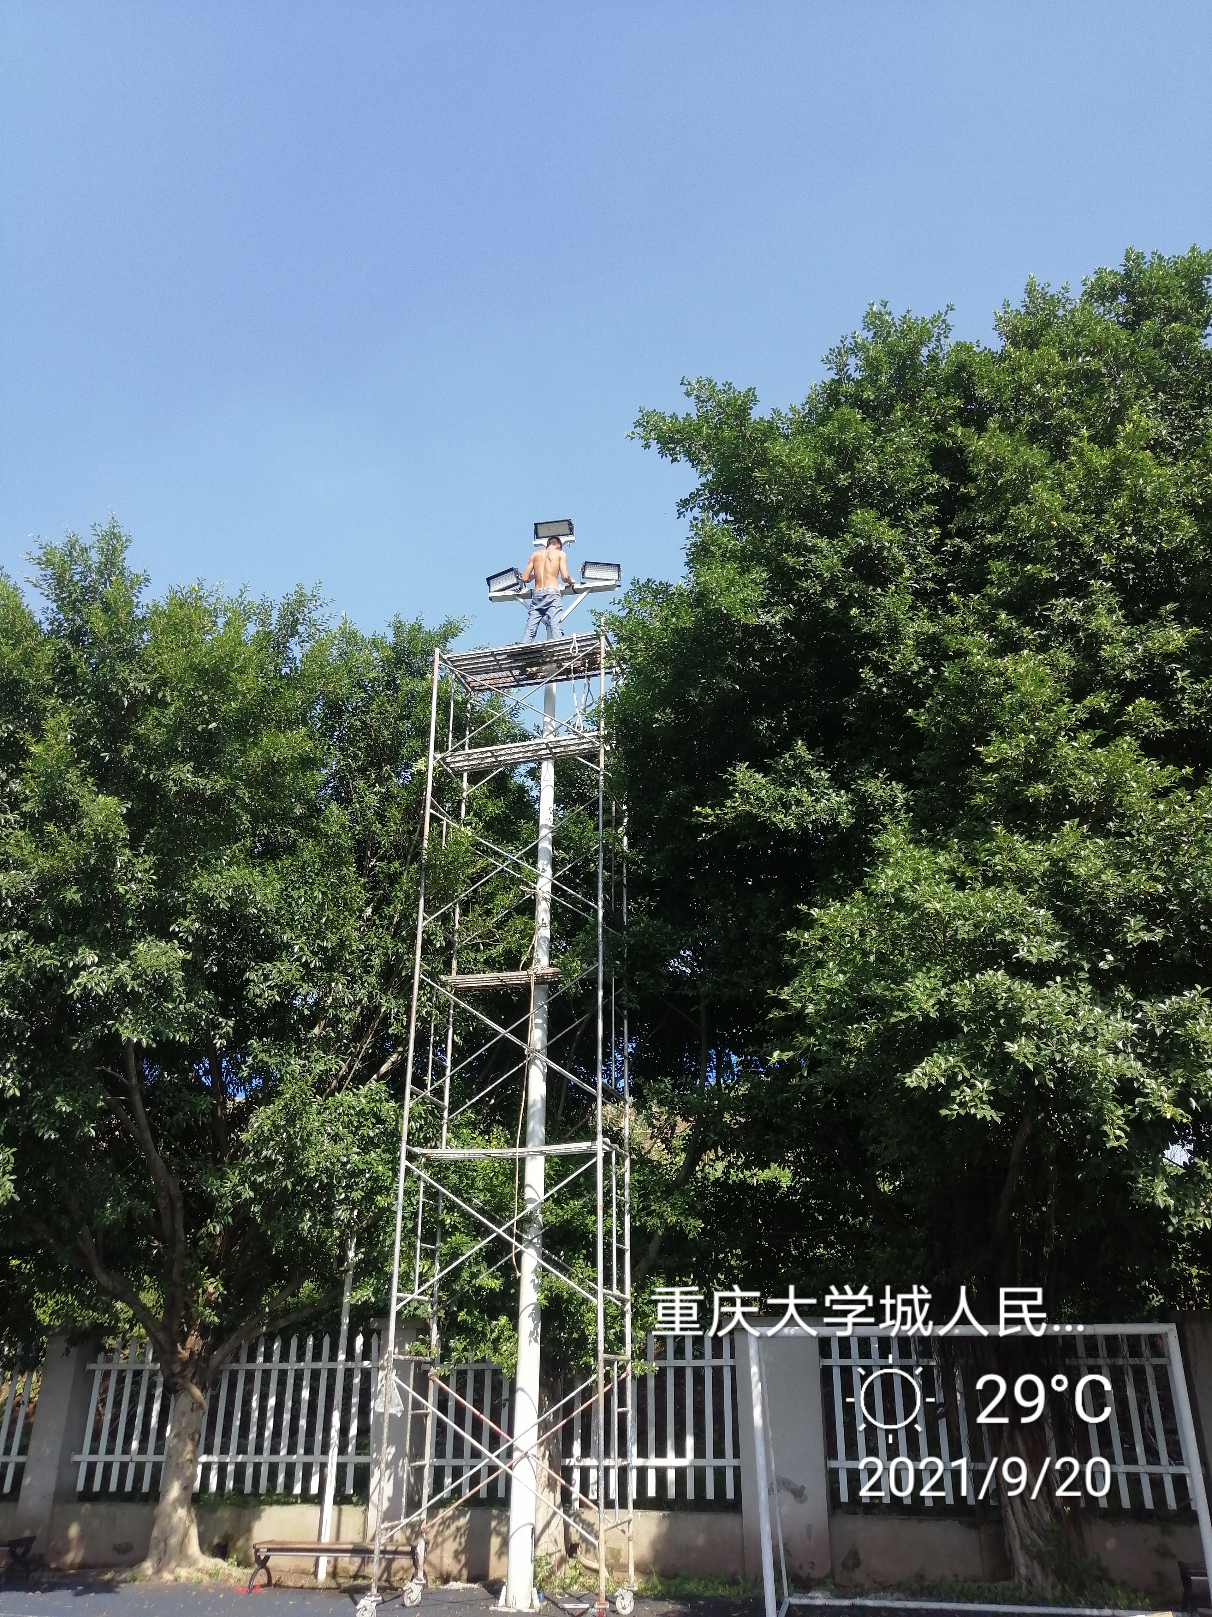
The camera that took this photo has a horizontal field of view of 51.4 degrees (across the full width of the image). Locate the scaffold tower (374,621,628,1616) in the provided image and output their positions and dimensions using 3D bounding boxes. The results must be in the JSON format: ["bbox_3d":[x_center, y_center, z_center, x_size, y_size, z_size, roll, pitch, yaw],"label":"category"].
[{"bbox_3d":[-0.788,2.360,11.667,1.880,8.740,1.000,-6,-26,14],"label":"scaffold tower"}]

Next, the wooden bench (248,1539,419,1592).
[{"bbox_3d":[-2.376,6.802,11.317,1.480,0.380,0.410,-2,-25,5],"label":"wooden bench"}]

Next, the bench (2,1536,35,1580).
[{"bbox_3d":[-6.173,6.978,11.714,1.480,0.380,0.410,-2,-25,5],"label":"bench"}]

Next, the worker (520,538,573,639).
[{"bbox_3d":[-0.670,-2.323,13.833,0.530,1.630,0.450,-6,-26,13],"label":"worker"}]

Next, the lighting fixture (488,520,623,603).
[{"bbox_3d":[-0.594,-2.937,14.648,1.500,1.130,0.450,-4,-25,8],"label":"lighting fixture"}]

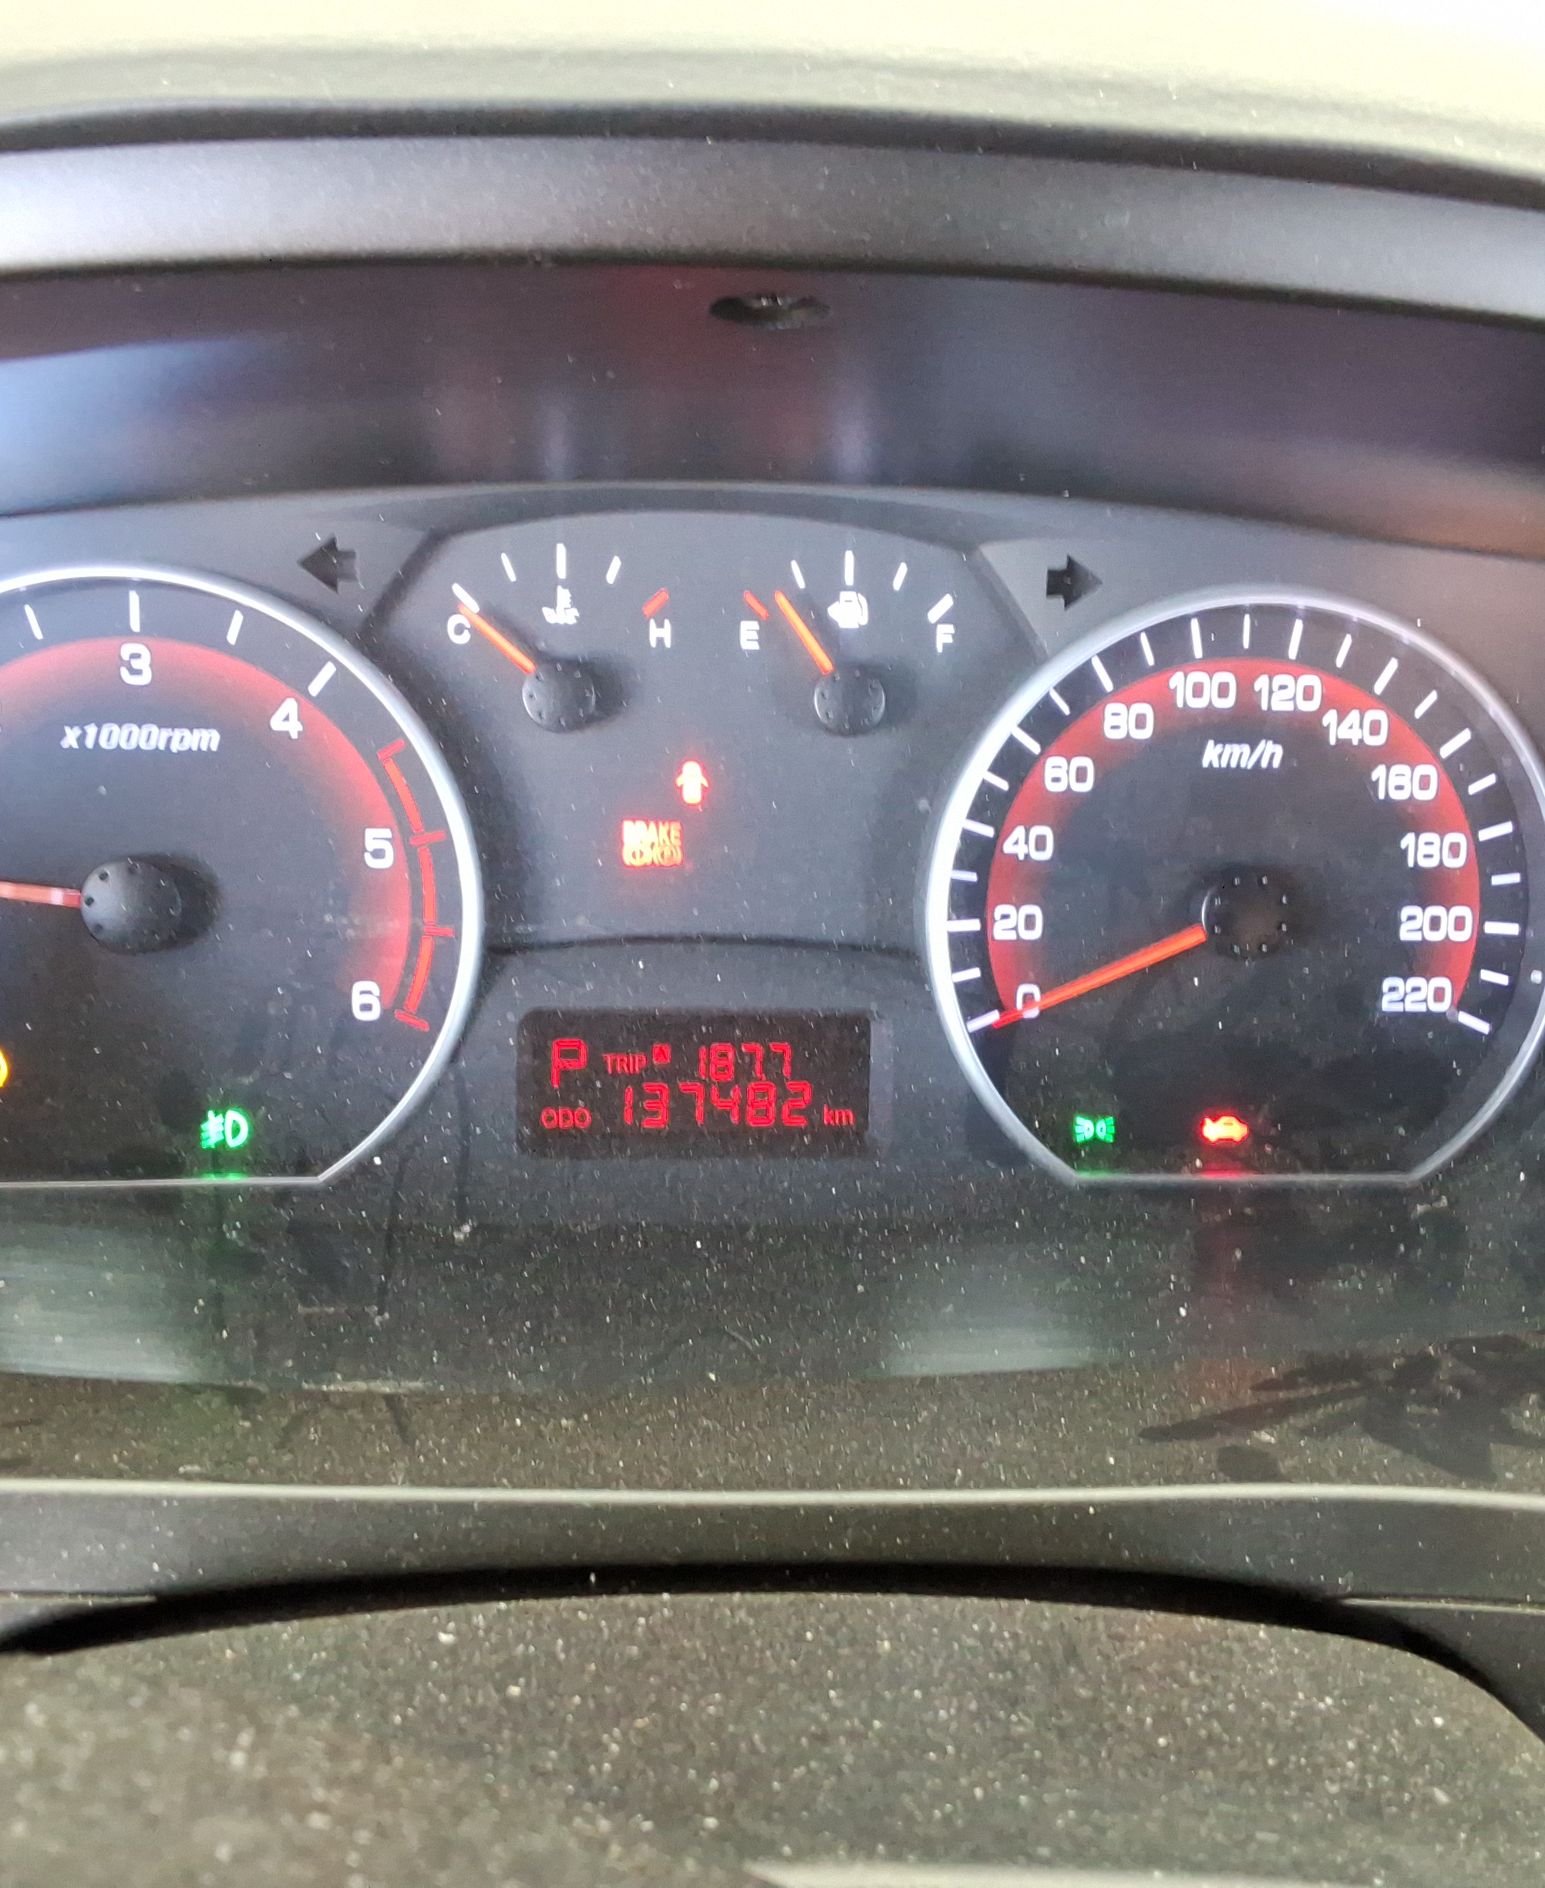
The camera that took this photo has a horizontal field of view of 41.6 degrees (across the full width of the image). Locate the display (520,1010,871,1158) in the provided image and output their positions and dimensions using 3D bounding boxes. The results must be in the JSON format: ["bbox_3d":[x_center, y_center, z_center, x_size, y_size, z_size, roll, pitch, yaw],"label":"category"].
[{"bbox_3d":[-0.013,0.023,0.339,0.058,0.024,0.007,0,7,-6],"label":"display"}]

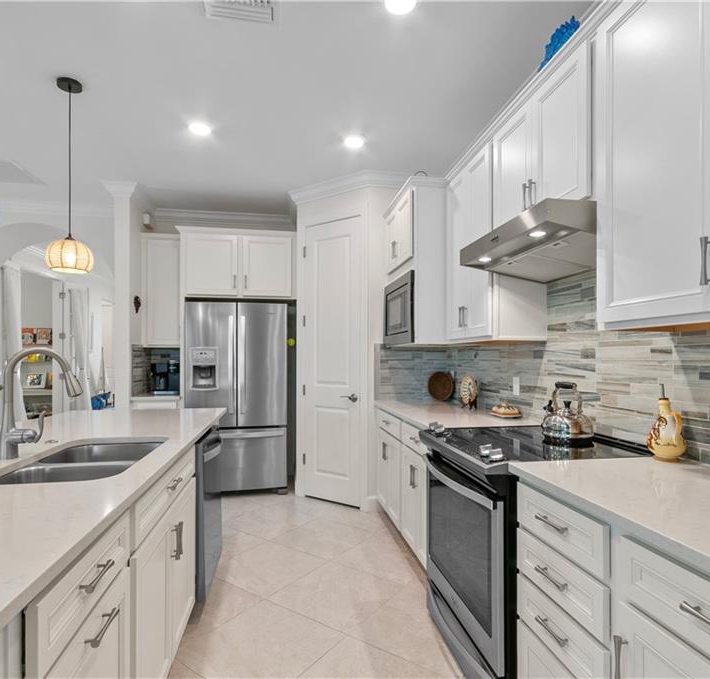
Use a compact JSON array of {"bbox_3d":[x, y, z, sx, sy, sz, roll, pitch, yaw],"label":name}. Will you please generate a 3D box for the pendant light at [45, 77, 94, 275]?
[{"bbox_3d":[-1.528,-0.870,2.279,0.220,1.011,0.220,0,-2,-10],"label":"pendant light"}]

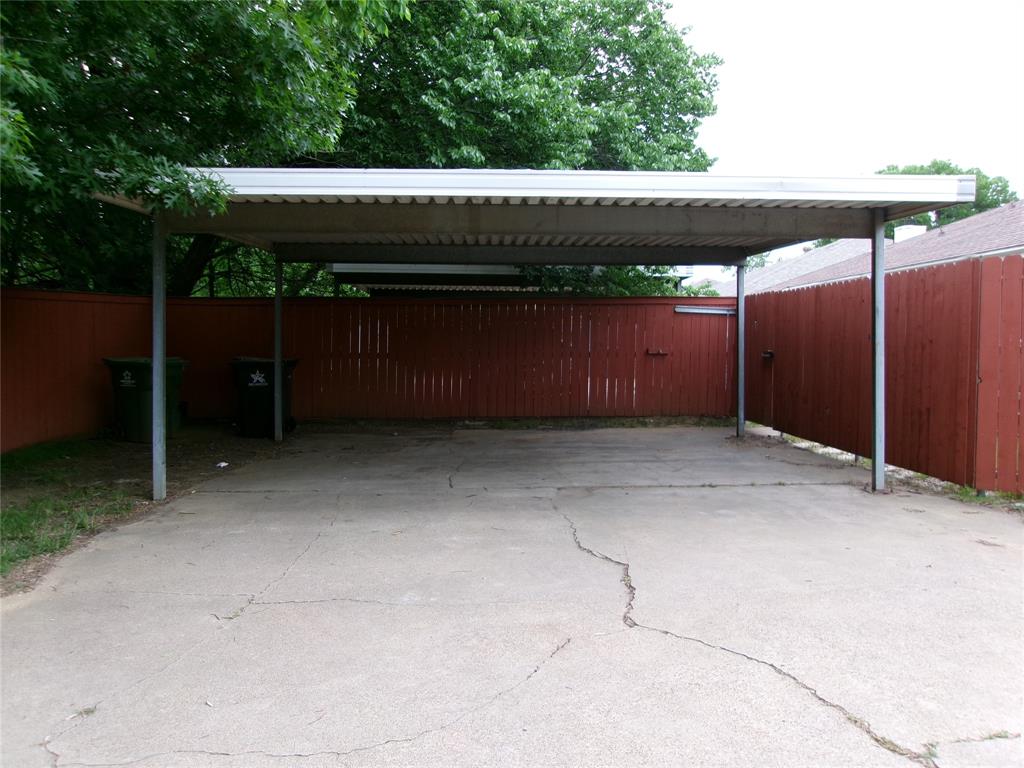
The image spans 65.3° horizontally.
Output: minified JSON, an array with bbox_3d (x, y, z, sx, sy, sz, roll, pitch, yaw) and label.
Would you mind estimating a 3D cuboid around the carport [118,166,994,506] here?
[{"bbox_3d":[0.066,-0.485,8.684,6.330,2.680,5.820,0,3,-2],"label":"carport"}]

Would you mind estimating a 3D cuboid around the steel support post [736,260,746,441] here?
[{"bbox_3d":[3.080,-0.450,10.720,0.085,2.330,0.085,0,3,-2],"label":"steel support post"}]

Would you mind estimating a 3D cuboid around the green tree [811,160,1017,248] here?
[{"bbox_3d":[15.156,-4.451,30.000,7.800,7.800,7.800,0,3,-2],"label":"green tree"}]

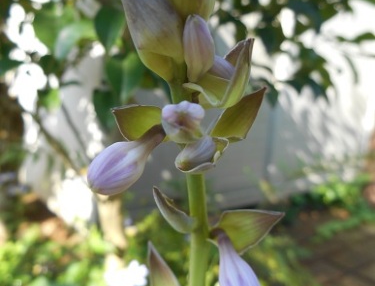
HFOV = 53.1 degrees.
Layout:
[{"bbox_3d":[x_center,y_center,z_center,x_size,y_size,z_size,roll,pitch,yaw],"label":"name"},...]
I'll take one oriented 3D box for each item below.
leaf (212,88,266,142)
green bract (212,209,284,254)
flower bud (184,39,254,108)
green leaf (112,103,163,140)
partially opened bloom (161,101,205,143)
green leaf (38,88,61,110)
[{"bbox_3d":[0.028,-0.015,0.203,0.021,0.040,0.012,42,-9,16],"label":"leaf"},{"bbox_3d":[0.033,0.048,0.205,0.042,0.023,0.013,-13,-15,-14],"label":"green bract"},{"bbox_3d":[0.016,-0.035,0.192,0.021,0.042,0.024,30,11,-39],"label":"flower bud"},{"bbox_3d":[-0.025,-0.010,0.200,0.034,0.021,0.012,18,-19,9],"label":"green leaf"},{"bbox_3d":[-0.002,-0.010,0.178,0.020,0.020,0.028,0,20,0],"label":"partially opened bloom"},{"bbox_3d":[-0.331,-0.107,0.900,0.048,0.050,0.030,0,0,0],"label":"green leaf"}]

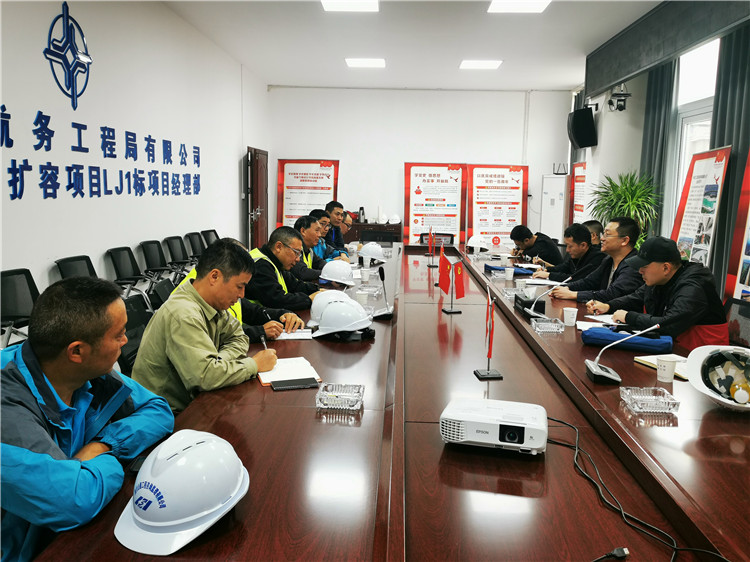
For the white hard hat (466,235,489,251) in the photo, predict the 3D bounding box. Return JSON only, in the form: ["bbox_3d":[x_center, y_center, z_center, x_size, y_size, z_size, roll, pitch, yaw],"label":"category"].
[{"bbox_3d":[1.215,-0.449,7.512,0.280,0.180,0.220,7,8,5],"label":"white hard hat"}]

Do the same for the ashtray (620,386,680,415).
[{"bbox_3d":[0.897,0.392,2.058,0.150,0.046,0.150,2,9,2],"label":"ashtray"}]

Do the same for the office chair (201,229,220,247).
[{"bbox_3d":[-1.905,-0.223,8.099,0.570,0.850,0.570,2,9,7],"label":"office chair"}]

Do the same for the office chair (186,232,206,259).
[{"bbox_3d":[-1.933,-0.130,7.476,0.570,0.850,0.570,2,9,2],"label":"office chair"}]

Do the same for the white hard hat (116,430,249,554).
[{"bbox_3d":[-0.388,0.396,1.254,0.210,0.150,0.275,8,24,39],"label":"white hard hat"}]

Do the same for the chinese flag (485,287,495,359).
[{"bbox_3d":[0.460,0.160,2.537,0.050,0.250,0.300,1,8,2],"label":"chinese flag"}]

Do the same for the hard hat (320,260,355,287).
[{"bbox_3d":[-0.243,-0.063,4.400,0.275,0.150,0.210,13,9,2],"label":"hard hat"}]

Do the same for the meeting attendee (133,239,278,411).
[{"bbox_3d":[-0.674,0.459,2.407,0.630,1.250,0.560,2,9,8],"label":"meeting attendee"}]

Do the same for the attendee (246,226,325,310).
[{"bbox_3d":[-0.625,0.281,3.734,0.620,1.210,0.570,2,9,7],"label":"attendee"}]

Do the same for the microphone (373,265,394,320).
[{"bbox_3d":[0.048,0.061,3.357,0.125,0.280,0.165,2,9,2],"label":"microphone"}]

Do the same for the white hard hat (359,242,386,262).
[{"bbox_3d":[-0.012,-0.257,5.977,0.280,0.180,0.220,9,9,4],"label":"white hard hat"}]

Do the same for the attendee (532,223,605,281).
[{"bbox_3d":[1.491,0.175,4.800,0.720,1.170,0.520,1,8,-1],"label":"attendee"}]

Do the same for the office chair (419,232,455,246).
[{"bbox_3d":[0.897,-0.248,9.070,0.580,0.890,0.600,1,8,2],"label":"office chair"}]

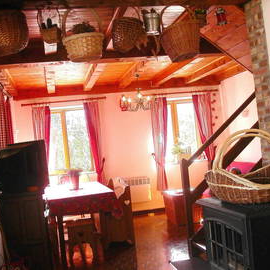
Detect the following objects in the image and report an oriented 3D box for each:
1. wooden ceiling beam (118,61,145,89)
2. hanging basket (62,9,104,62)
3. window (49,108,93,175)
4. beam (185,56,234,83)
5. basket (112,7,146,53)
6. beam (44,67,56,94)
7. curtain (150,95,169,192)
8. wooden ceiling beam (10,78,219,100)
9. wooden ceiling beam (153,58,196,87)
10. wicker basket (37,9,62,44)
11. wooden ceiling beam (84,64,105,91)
[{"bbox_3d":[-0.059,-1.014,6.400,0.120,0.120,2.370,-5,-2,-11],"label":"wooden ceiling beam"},{"bbox_3d":[-0.427,-0.839,3.239,0.334,0.454,0.290,-6,-2,-12],"label":"hanging basket"},{"bbox_3d":[-1.298,0.143,7.453,0.930,1.260,0.100,-5,-2,-11],"label":"window"},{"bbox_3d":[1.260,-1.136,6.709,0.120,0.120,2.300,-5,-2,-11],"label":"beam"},{"bbox_3d":[-0.047,-0.818,3.046,0.245,0.340,0.240,-5,-2,-11],"label":"basket"},{"bbox_3d":[-1.290,-0.885,6.066,0.123,0.126,2.457,-6,-2,-12],"label":"beam"},{"bbox_3d":[0.490,0.169,7.608,0.320,1.760,0.100,-5,-2,-11],"label":"curtain"},{"bbox_3d":[-0.263,-0.899,7.547,4.000,0.180,0.150,-5,-2,-11],"label":"wooden ceiling beam"},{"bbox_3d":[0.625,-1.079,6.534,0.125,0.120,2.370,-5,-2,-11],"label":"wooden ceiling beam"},{"bbox_3d":[-0.683,-0.875,3.150,0.176,0.284,0.139,-6,-2,6],"label":"wicker basket"},{"bbox_3d":[-0.648,-0.947,6.225,0.123,0.126,2.432,-6,-2,-12],"label":"wooden ceiling beam"}]

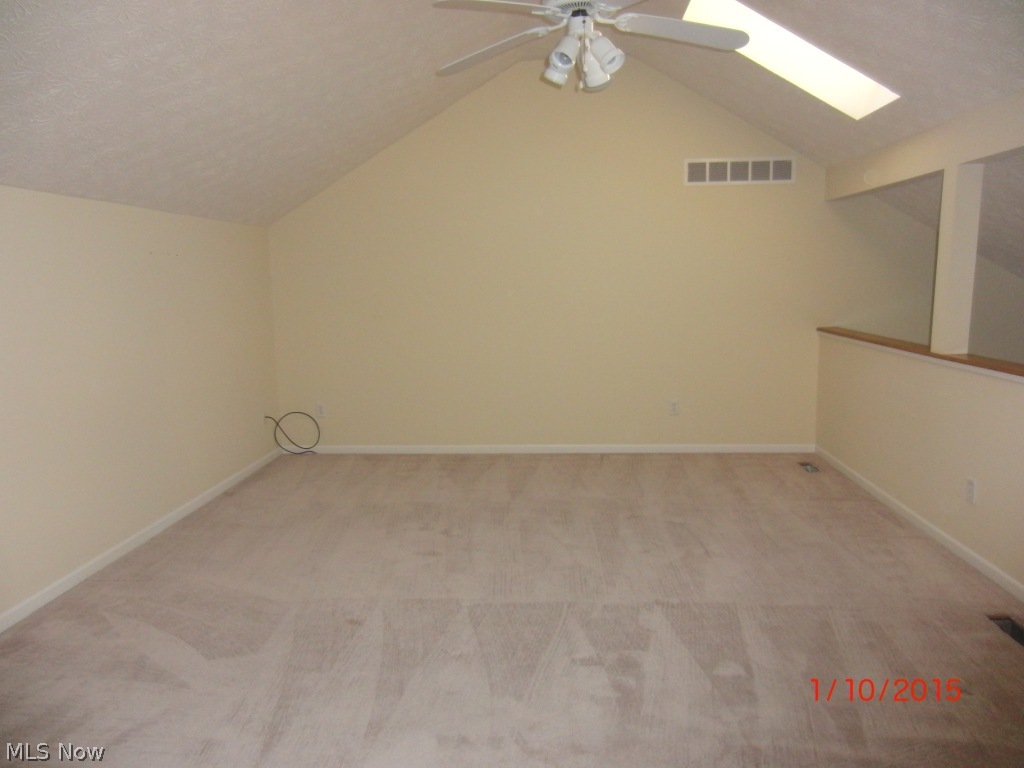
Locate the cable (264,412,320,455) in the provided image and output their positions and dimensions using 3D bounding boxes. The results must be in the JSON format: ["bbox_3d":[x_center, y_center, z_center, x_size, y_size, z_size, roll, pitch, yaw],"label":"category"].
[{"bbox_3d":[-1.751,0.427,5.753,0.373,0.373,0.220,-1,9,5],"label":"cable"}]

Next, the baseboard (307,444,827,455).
[{"bbox_3d":[0.244,0.531,5.771,4.319,0.077,0.015,-1,9,5],"label":"baseboard"}]

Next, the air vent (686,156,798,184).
[{"bbox_3d":[1.707,-1.594,5.327,0.814,0.194,0.018,-1,9,5],"label":"air vent"}]

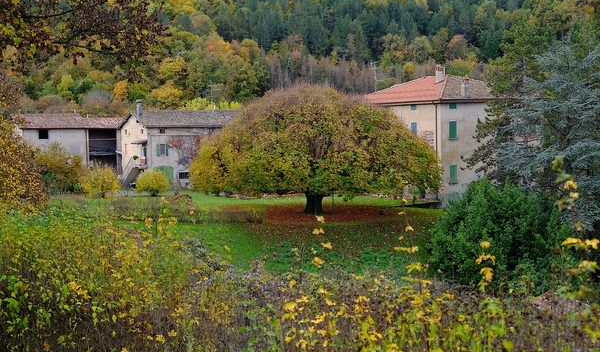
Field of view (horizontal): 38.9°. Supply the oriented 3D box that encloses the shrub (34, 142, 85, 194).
[{"bbox_3d":[-23.487,-0.732,83.000,4.800,5.000,4.500,-1,3,0],"label":"shrub"}]

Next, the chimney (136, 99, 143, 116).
[{"bbox_3d":[-17.541,-7.496,93.000,0.580,1.950,0.580,1,3,35],"label":"chimney"}]

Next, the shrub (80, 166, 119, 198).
[{"bbox_3d":[-18.401,0.597,78.000,3.500,2.900,3.300,-1,3,0],"label":"shrub"}]

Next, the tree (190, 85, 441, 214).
[{"bbox_3d":[1.024,-1.843,58.000,17.000,8.800,16.600,-1,3,0],"label":"tree"}]

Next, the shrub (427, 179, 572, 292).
[{"bbox_3d":[7.042,2.100,30.000,5.000,4.000,4.700,-1,3,0],"label":"shrub"}]

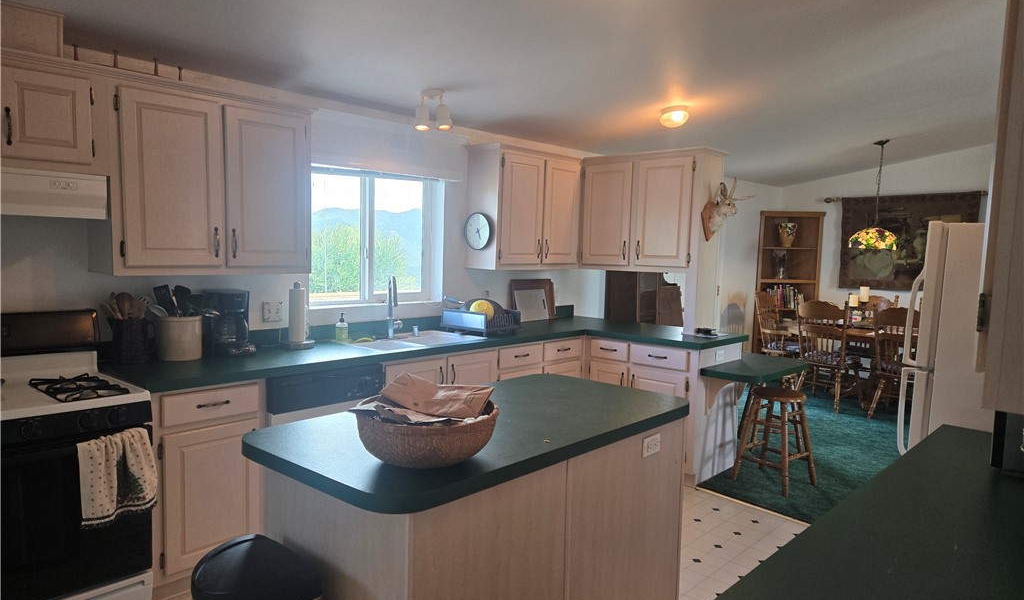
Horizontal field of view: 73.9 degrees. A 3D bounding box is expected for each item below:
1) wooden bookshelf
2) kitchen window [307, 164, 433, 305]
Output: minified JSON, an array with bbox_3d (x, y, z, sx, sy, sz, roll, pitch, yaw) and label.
[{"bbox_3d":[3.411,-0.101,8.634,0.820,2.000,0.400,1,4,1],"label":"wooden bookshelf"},{"bbox_3d":[-0.853,-0.385,4.263,0.100,0.830,1.020,5,6,42],"label":"kitchen window"}]

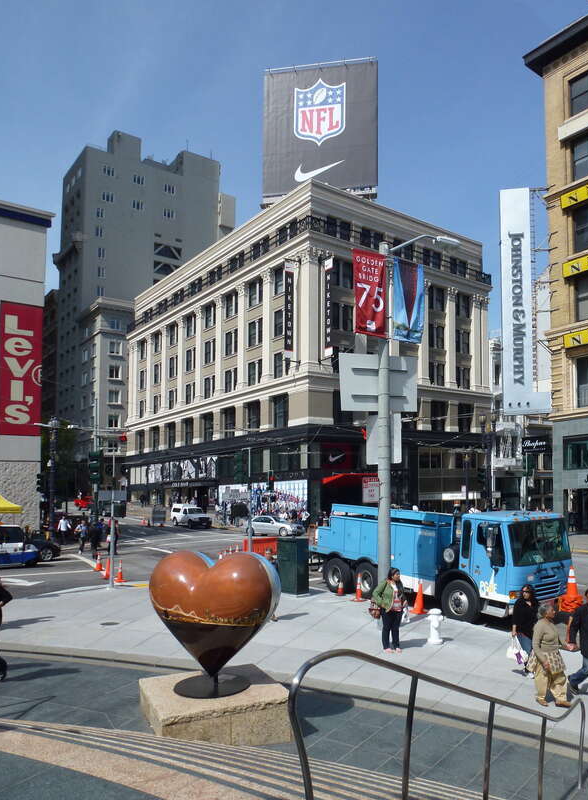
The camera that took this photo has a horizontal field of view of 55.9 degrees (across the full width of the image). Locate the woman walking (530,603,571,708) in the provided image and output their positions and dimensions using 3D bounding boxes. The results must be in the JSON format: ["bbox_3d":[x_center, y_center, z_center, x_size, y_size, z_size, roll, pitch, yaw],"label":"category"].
[{"bbox_3d":[3.792,3.777,8.200,0.550,1.550,0.580,-6,-9,36],"label":"woman walking"}]

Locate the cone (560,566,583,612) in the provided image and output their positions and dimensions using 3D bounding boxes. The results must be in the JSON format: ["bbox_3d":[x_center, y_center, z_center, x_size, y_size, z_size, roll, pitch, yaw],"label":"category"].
[{"bbox_3d":[6.954,4.724,13.900,0.500,1.180,0.500,5,-9,-37],"label":"cone"}]

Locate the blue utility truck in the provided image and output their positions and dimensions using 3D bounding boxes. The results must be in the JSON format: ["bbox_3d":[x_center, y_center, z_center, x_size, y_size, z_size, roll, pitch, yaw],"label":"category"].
[{"bbox_3d":[3.850,4.491,16.420,2.480,2.700,7.700,5,-8,-36],"label":"blue utility truck"}]

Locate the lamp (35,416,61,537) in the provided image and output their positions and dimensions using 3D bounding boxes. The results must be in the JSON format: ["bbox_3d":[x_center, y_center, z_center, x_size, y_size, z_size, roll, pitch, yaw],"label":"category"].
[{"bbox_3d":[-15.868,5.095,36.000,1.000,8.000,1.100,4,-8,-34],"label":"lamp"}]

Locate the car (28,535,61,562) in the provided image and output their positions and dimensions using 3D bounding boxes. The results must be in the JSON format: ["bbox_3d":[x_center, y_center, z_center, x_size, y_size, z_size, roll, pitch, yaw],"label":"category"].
[{"bbox_3d":[-12.930,6.680,25.389,4.500,1.480,1.800,5,-9,-36],"label":"car"}]

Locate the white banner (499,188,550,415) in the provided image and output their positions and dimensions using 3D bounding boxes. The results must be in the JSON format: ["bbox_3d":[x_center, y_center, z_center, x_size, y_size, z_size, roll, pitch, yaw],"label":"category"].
[{"bbox_3d":[12.572,-5.547,30.490,2.450,12.745,0.450,-1,-7,9],"label":"white banner"}]

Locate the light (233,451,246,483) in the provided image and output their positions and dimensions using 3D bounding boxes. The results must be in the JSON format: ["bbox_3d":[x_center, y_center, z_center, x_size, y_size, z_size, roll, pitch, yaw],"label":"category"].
[{"bbox_3d":[-1.867,2.278,19.000,0.420,1.080,0.360,4,-8,-34],"label":"light"}]

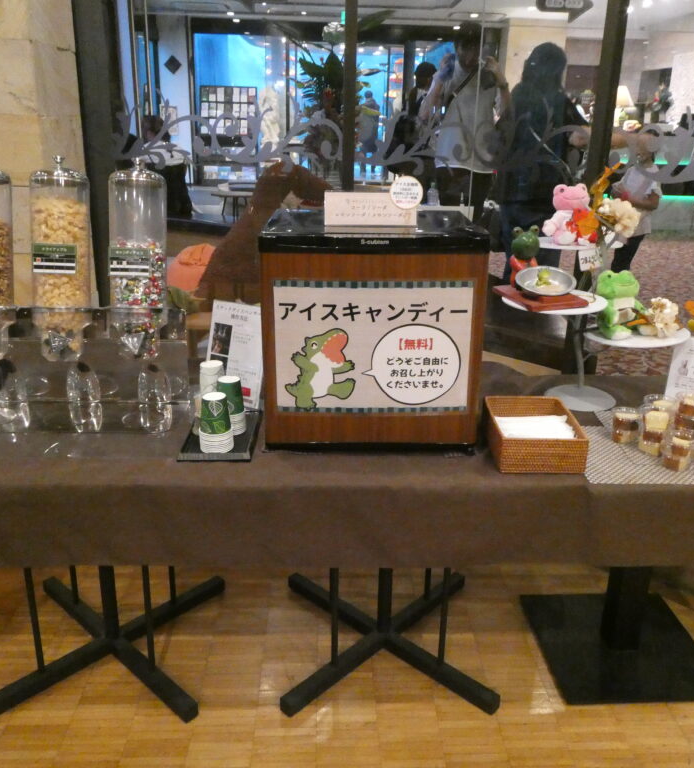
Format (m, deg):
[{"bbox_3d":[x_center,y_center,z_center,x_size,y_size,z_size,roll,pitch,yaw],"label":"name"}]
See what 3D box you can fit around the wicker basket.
[{"bbox_3d":[0.418,0.112,1.613,0.184,0.078,0.257,0,19,1],"label":"wicker basket"}]

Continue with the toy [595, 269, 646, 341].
[{"bbox_3d":[0.680,-0.195,1.762,0.112,0.156,0.115,-4,20,-16],"label":"toy"}]

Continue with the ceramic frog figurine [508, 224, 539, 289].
[{"bbox_3d":[0.452,-0.306,1.805,0.074,0.156,0.074,-5,20,-17],"label":"ceramic frog figurine"}]

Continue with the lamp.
[{"bbox_3d":[3.170,-3.216,8.200,0.340,0.500,0.340,1,19,0],"label":"lamp"}]

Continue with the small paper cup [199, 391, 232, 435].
[{"bbox_3d":[-0.295,0.064,1.585,0.073,0.077,0.073,0,19,0],"label":"small paper cup"}]

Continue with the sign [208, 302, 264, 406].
[{"bbox_3d":[-0.288,-0.077,1.840,0.183,0.258,0.015,12,7,28],"label":"sign"}]

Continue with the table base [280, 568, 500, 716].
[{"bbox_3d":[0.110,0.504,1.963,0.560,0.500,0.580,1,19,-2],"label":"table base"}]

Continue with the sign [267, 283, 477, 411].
[{"bbox_3d":[0.056,-0.076,1.536,0.420,0.296,0.010,2,19,1],"label":"sign"}]

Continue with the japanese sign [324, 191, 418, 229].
[{"bbox_3d":[0.053,-0.386,1.573,0.203,0.076,0.025,0,8,0],"label":"japanese sign"}]

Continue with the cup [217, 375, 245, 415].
[{"bbox_3d":[-0.277,0.025,1.679,0.072,0.077,0.072,0,19,0],"label":"cup"}]

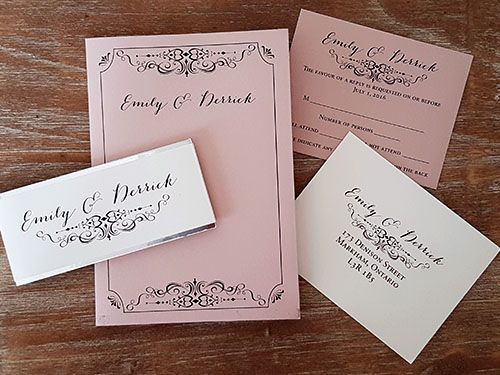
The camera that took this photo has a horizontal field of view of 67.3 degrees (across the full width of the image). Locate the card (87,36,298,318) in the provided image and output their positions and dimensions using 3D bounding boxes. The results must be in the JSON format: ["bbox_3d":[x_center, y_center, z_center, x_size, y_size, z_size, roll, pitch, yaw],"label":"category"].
[{"bbox_3d":[-0.037,-0.006,0.247,0.133,0.003,0.189,-2,89,0],"label":"card"}]

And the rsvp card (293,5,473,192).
[{"bbox_3d":[0.078,-0.058,0.245,0.117,0.001,0.090,16,90,1],"label":"rsvp card"}]

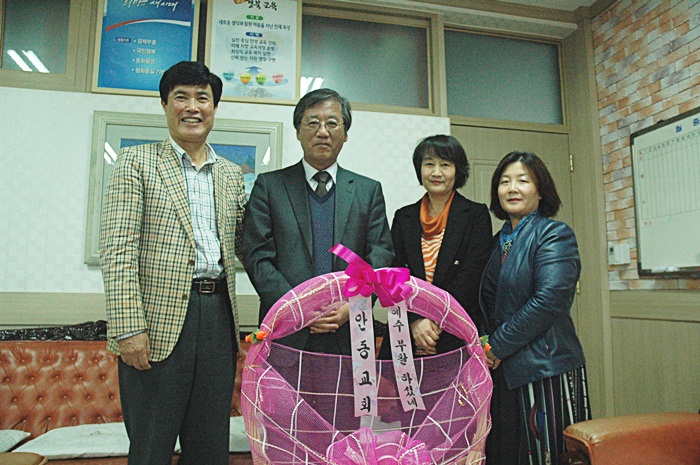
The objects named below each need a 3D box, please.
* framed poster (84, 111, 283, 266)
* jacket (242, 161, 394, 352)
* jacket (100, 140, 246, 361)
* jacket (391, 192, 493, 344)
[{"bbox_3d":[-0.918,-0.246,2.991,1.053,0.861,0.040,2,-7,-12],"label":"framed poster"},{"bbox_3d":[-0.108,0.091,1.792,0.530,0.710,0.340,1,-7,-7],"label":"jacket"},{"bbox_3d":[-0.545,0.047,1.697,0.520,0.730,0.320,5,-8,-32],"label":"jacket"},{"bbox_3d":[0.339,0.141,1.978,0.440,0.610,0.300,-2,-7,14],"label":"jacket"}]

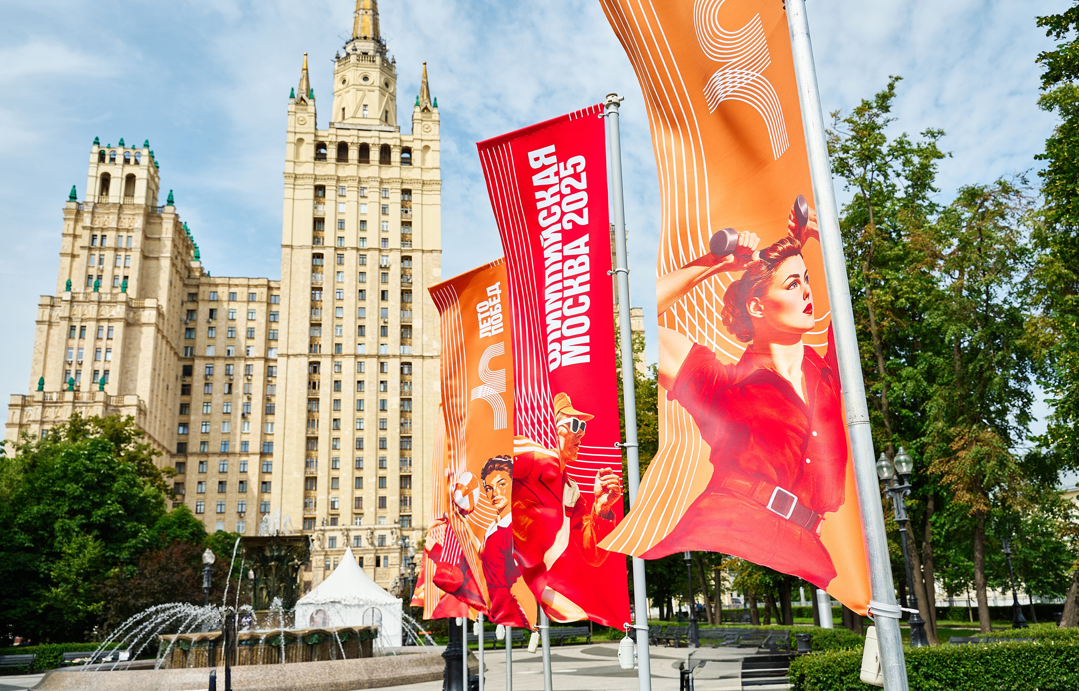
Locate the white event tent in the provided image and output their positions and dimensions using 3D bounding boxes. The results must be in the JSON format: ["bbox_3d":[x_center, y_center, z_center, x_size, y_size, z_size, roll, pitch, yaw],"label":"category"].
[{"bbox_3d":[-9.741,12.878,44.235,5.000,5.000,5.000,2,-17,-14],"label":"white event tent"}]

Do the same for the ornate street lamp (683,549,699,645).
[{"bbox_3d":[5.886,9.249,34.330,0.600,5.100,0.950,7,-19,-27],"label":"ornate street lamp"}]

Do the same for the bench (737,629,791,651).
[{"bbox_3d":[7.559,9.962,29.415,0.650,0.800,2.300,2,-17,-14],"label":"bench"}]

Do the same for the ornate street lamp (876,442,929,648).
[{"bbox_3d":[8.794,5.075,21.044,0.550,5.200,1.100,7,-19,-27],"label":"ornate street lamp"}]

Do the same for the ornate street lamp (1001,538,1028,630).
[{"bbox_3d":[21.652,10.414,40.030,0.600,5.100,0.950,7,-19,-27],"label":"ornate street lamp"}]

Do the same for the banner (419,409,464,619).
[{"bbox_3d":[-1.142,2.072,11.409,0.850,2.950,0.400,-16,-21,38],"label":"banner"}]

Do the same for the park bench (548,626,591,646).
[{"bbox_3d":[1.084,13.257,39.585,2.400,0.800,0.650,4,-18,-19],"label":"park bench"}]

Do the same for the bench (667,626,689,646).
[{"bbox_3d":[5.165,11.335,33.915,0.650,0.800,2.300,2,-17,-14],"label":"bench"}]

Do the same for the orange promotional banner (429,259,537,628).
[{"bbox_3d":[-0.463,0.758,7.103,0.880,2.950,0.350,-10,-18,25],"label":"orange promotional banner"}]

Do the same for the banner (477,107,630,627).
[{"bbox_3d":[0.011,0.063,4.927,0.860,2.950,0.320,-9,-18,21],"label":"banner"}]

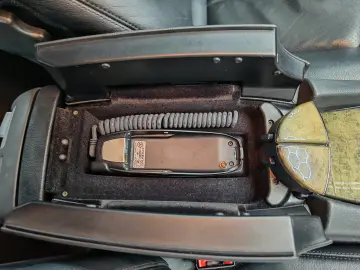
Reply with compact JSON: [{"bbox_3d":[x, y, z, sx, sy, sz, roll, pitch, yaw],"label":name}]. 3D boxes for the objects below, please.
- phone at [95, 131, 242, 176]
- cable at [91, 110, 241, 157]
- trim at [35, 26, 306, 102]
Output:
[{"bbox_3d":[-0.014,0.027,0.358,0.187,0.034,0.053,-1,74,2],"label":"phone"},{"bbox_3d":[-0.021,-0.002,0.352,0.187,0.024,0.052,-1,74,2],"label":"cable"},{"bbox_3d":[-0.003,-0.075,0.314,0.292,0.092,0.044,-1,74,2],"label":"trim"}]

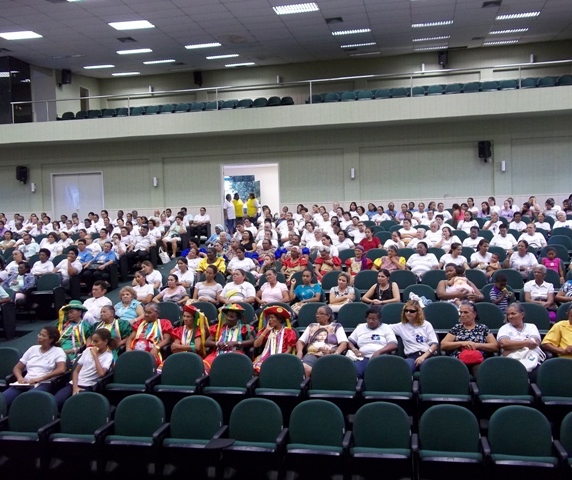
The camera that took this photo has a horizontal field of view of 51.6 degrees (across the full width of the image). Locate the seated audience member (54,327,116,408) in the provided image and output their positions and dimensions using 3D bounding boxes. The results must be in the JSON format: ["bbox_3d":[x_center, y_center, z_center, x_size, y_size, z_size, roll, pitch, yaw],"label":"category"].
[{"bbox_3d":[-2.196,1.568,6.250,0.500,1.200,0.800,-1,3,17],"label":"seated audience member"}]

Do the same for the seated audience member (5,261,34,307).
[{"bbox_3d":[-4.774,0.998,10.566,0.500,1.180,0.750,-2,3,-8],"label":"seated audience member"}]

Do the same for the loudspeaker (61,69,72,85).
[{"bbox_3d":[-8.078,-6.014,21.801,0.360,0.540,0.340,-4,4,-35],"label":"loudspeaker"}]

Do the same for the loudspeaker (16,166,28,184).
[{"bbox_3d":[-9.823,-2.458,22.037,0.360,0.540,0.340,-4,4,-36],"label":"loudspeaker"}]

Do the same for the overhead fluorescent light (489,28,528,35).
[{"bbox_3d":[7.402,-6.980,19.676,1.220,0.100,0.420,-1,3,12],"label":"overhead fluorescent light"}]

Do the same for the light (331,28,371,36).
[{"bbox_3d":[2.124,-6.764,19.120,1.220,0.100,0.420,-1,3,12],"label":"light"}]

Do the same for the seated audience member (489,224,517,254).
[{"bbox_3d":[4.277,0.265,11.636,0.550,1.150,0.720,-1,2,14],"label":"seated audience member"}]

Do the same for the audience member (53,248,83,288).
[{"bbox_3d":[-4.431,0.817,11.791,0.560,1.246,0.800,-1,3,11],"label":"audience member"}]

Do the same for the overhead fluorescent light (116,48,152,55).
[{"bbox_3d":[-5.006,-6.232,19.600,1.220,0.080,0.420,-1,3,11],"label":"overhead fluorescent light"}]

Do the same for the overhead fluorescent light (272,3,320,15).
[{"bbox_3d":[0.286,-6.557,16.666,1.220,0.100,0.620,-1,3,12],"label":"overhead fluorescent light"}]

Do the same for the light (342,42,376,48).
[{"bbox_3d":[2.516,-6.797,20.674,1.220,0.100,0.600,-1,2,11],"label":"light"}]

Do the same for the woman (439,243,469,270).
[{"bbox_3d":[2.949,0.670,10.292,0.520,1.205,0.780,-1,3,11],"label":"woman"}]

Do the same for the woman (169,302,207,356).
[{"bbox_3d":[-1.193,1.388,7.002,0.500,1.190,0.750,-1,2,21],"label":"woman"}]

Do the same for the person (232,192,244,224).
[{"bbox_3d":[-1.469,-0.685,18.632,0.320,1.600,0.480,0,3,41],"label":"person"}]

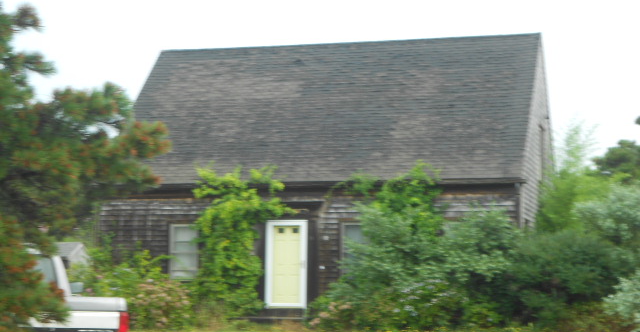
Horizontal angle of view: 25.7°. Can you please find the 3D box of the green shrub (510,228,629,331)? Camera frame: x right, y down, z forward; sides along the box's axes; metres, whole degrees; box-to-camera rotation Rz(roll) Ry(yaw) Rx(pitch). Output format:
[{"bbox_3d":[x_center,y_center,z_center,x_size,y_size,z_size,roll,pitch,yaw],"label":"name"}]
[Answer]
[{"bbox_3d":[5.349,2.401,30.041,2.650,1.958,2.300,-1,-4,10],"label":"green shrub"}]

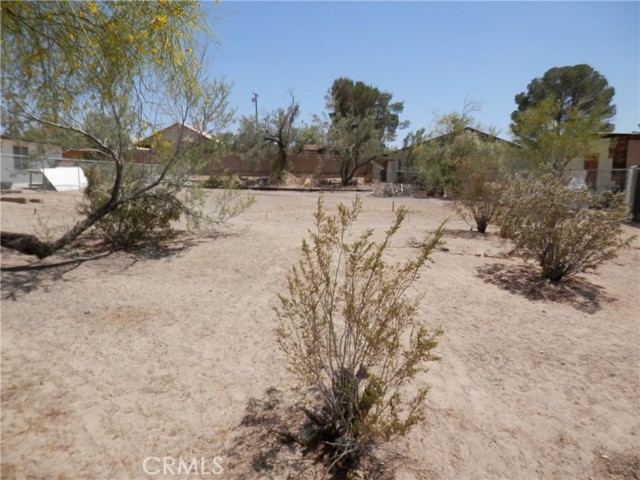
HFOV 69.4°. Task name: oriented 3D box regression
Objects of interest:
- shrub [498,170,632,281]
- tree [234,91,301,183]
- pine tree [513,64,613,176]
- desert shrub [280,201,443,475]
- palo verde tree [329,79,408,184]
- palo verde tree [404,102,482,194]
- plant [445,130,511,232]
[{"bbox_3d":[2.932,-0.174,5.543,1.371,1.304,1.303,5,10,28],"label":"shrub"},{"bbox_3d":[-2.951,-5.765,25.980,3.612,5.086,3.432,-1,9,-6],"label":"tree"},{"bbox_3d":[17.083,-8.385,32.426,6.448,7.506,6.125,4,10,27],"label":"pine tree"},{"bbox_3d":[0.195,0.426,2.279,0.818,1.277,0.777,1,9,5],"label":"desert shrub"},{"bbox_3d":[2.466,-5.706,24.511,4.137,5.489,3.930,1,9,6],"label":"palo verde tree"},{"bbox_3d":[4.687,-3.427,17.543,2.803,3.466,2.663,2,9,15],"label":"palo verde tree"},{"bbox_3d":[3.124,-1.139,9.053,1.198,1.963,1.138,3,9,19],"label":"plant"}]

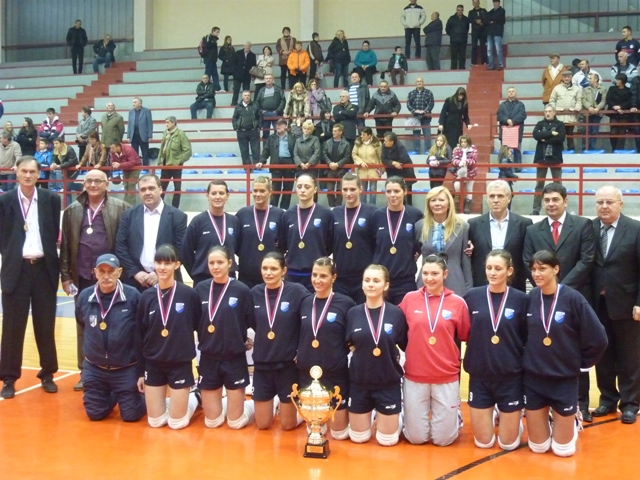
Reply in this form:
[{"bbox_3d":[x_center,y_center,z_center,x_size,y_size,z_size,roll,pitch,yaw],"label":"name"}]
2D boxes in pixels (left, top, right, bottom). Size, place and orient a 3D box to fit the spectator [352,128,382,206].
[{"bbox_3d":[0.841,-1.257,15.107,0.500,1.580,0.380,1,4,14],"label":"spectator"}]

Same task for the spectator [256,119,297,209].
[{"bbox_3d":[-0.771,-1.356,15.092,0.680,1.674,0.460,1,3,10],"label":"spectator"}]

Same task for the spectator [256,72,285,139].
[{"bbox_3d":[-1.109,-2.850,18.681,0.580,1.780,0.350,1,4,12],"label":"spectator"}]

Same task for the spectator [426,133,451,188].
[{"bbox_3d":[2.033,-1.135,14.214,0.420,1.350,0.340,1,4,18],"label":"spectator"}]

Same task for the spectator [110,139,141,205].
[{"bbox_3d":[-3.764,-1.277,16.143,0.550,1.300,0.750,3,5,36],"label":"spectator"}]

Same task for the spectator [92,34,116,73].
[{"bbox_3d":[-6.786,-5.862,26.200,0.660,1.219,0.750,1,3,14],"label":"spectator"}]

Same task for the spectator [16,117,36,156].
[{"bbox_3d":[-6.551,-1.907,18.621,0.480,1.680,0.350,2,4,30],"label":"spectator"}]

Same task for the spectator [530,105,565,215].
[{"bbox_3d":[3.744,-1.318,13.633,0.580,1.814,0.420,1,3,16],"label":"spectator"}]

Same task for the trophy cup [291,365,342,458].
[{"bbox_3d":[-0.022,1.053,5.243,0.320,0.543,0.220,1,4,10],"label":"trophy cup"}]

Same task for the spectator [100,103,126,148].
[{"bbox_3d":[-4.639,-2.242,18.655,0.540,1.680,0.380,1,4,16],"label":"spectator"}]

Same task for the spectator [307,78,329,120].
[{"bbox_3d":[-0.077,-2.688,18.240,0.500,1.673,0.420,2,4,30],"label":"spectator"}]

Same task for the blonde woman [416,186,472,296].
[{"bbox_3d":[0.926,0.429,6.288,0.480,1.662,0.320,1,4,18],"label":"blonde woman"}]

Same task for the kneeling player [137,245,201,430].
[{"bbox_3d":[-1.055,0.678,6.189,0.480,1.327,0.620,1,3,6],"label":"kneeling player"}]

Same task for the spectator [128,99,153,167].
[{"bbox_3d":[-3.992,-2.288,18.457,0.570,1.740,0.370,1,4,14],"label":"spectator"}]

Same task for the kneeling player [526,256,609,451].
[{"bbox_3d":[1.570,0.690,5.412,0.540,1.247,0.620,1,4,21],"label":"kneeling player"}]

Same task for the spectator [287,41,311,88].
[{"bbox_3d":[-0.593,-4.719,22.455,0.600,1.260,0.580,0,4,8],"label":"spectator"}]

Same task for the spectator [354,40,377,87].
[{"bbox_3d":[1.247,-4.656,22.010,0.500,1.259,0.750,1,3,15],"label":"spectator"}]

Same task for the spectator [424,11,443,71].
[{"bbox_3d":[2.961,-5.134,21.762,0.500,1.660,0.450,-2,4,-30],"label":"spectator"}]

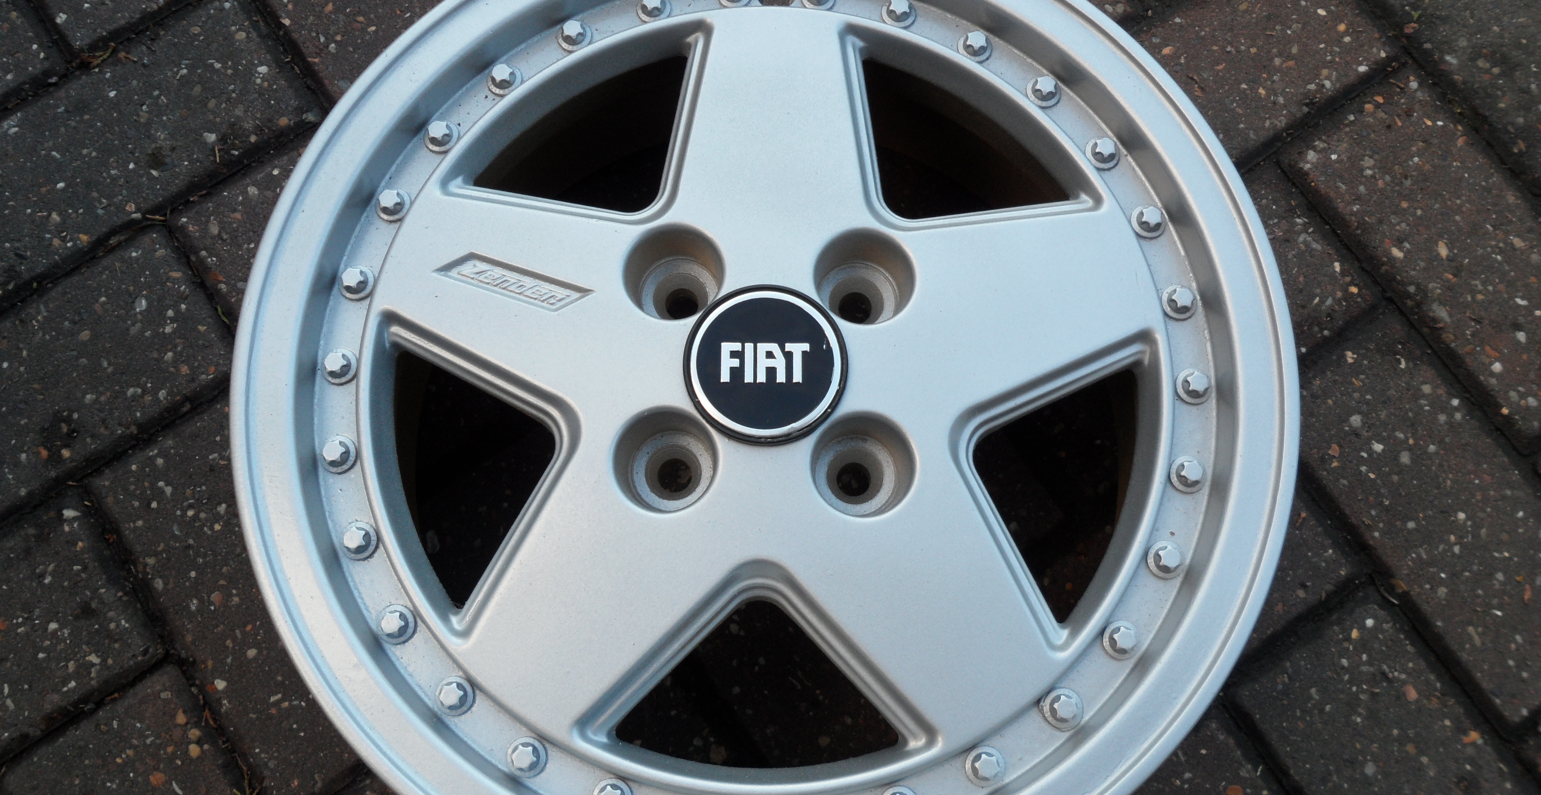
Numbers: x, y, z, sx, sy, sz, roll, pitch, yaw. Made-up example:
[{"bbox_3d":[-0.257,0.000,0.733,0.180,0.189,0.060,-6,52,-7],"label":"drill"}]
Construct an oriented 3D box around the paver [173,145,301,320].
[{"bbox_3d":[-0.222,-0.035,0.653,0.100,0.060,0.200,-34,79,-7],"label":"paver"}]

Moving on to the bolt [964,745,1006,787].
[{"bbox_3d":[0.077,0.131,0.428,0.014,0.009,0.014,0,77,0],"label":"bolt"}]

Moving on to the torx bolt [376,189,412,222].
[{"bbox_3d":[-0.147,-0.076,0.467,0.014,0.007,0.014,0,77,0],"label":"torx bolt"}]

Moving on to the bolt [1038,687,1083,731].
[{"bbox_3d":[0.103,0.111,0.424,0.015,0.008,0.015,0,77,0],"label":"bolt"}]

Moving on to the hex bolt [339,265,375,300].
[{"bbox_3d":[-0.159,-0.044,0.463,0.013,0.007,0.013,0,77,0],"label":"hex bolt"}]

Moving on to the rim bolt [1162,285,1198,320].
[{"bbox_3d":[0.157,-0.037,0.459,0.014,0.007,0.014,0,77,0],"label":"rim bolt"}]

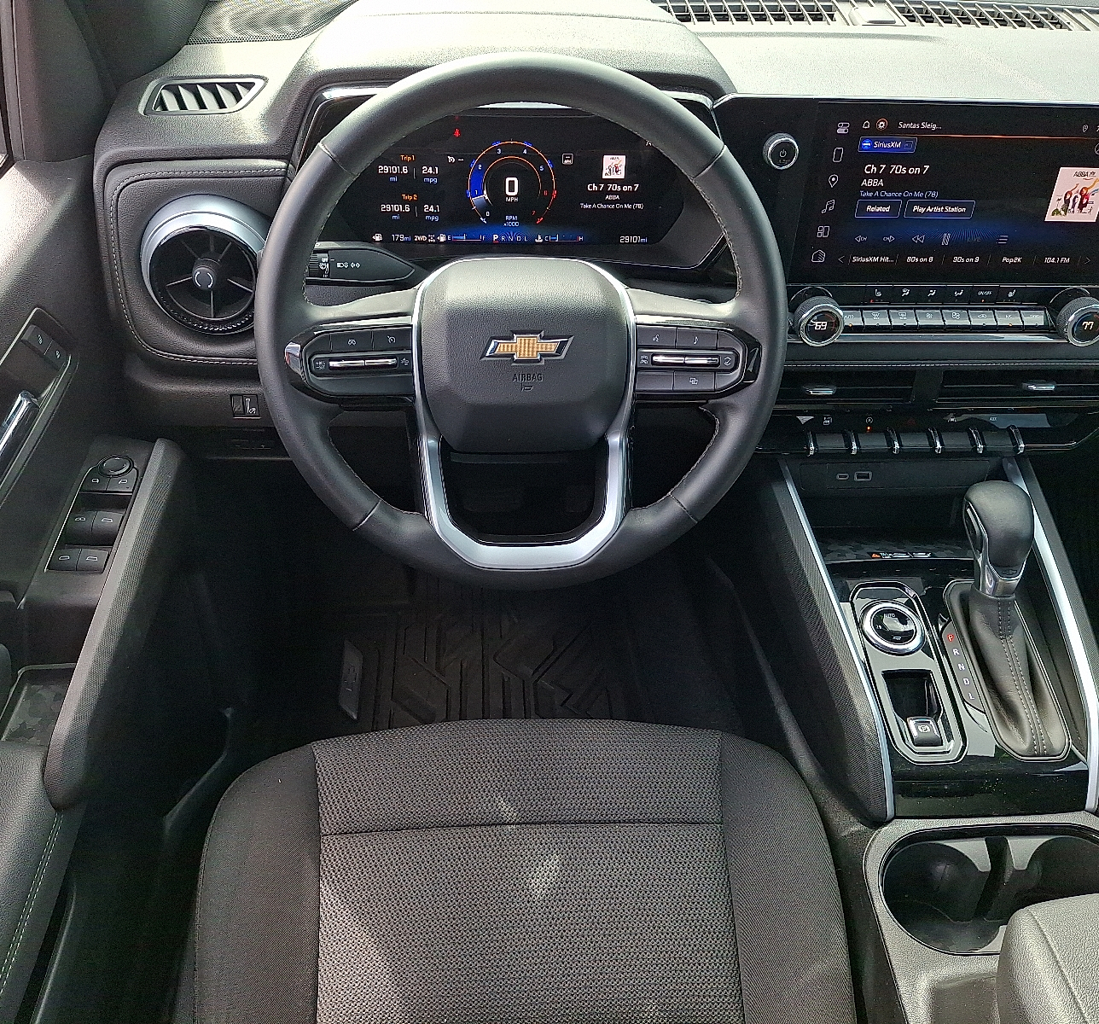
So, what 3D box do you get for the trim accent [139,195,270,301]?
[{"bbox_3d":[-0.265,-0.201,0.768,0.104,0.082,0.036,-1,37,-5],"label":"trim accent"}]

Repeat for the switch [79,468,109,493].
[{"bbox_3d":[-0.403,-0.028,0.876,0.024,0.010,0.027,-1,41,-5],"label":"switch"}]

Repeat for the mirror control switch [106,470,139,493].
[{"bbox_3d":[-0.379,-0.028,0.872,0.024,0.010,0.027,-1,41,-5],"label":"mirror control switch"}]

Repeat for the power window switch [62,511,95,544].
[{"bbox_3d":[-0.395,0.012,0.830,0.021,0.012,0.030,-1,41,-5],"label":"power window switch"}]

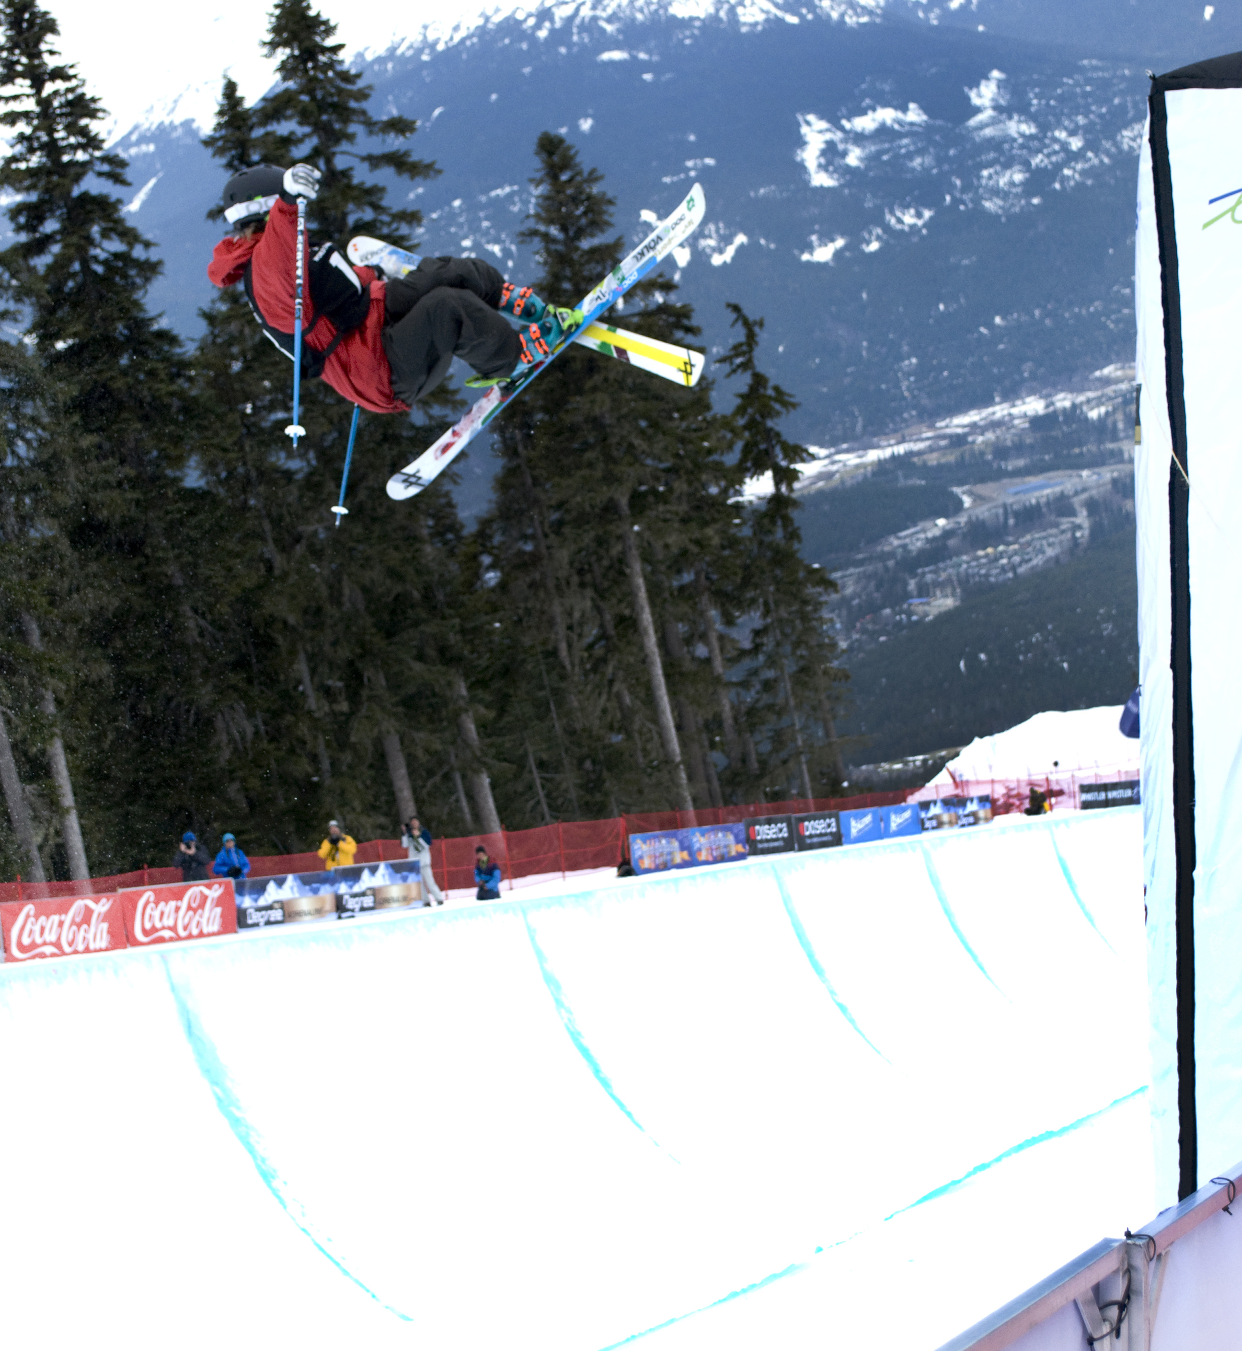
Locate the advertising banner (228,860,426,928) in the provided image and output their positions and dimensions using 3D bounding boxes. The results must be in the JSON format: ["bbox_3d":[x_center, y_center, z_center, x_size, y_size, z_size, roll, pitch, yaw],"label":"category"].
[{"bbox_3d":[-5.338,4.064,49.000,0.080,0.920,6.300,-1,-1,27],"label":"advertising banner"}]

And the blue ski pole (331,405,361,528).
[{"bbox_3d":[-0.960,-0.995,9.604,0.070,1.000,0.070,7,-17,0],"label":"blue ski pole"}]

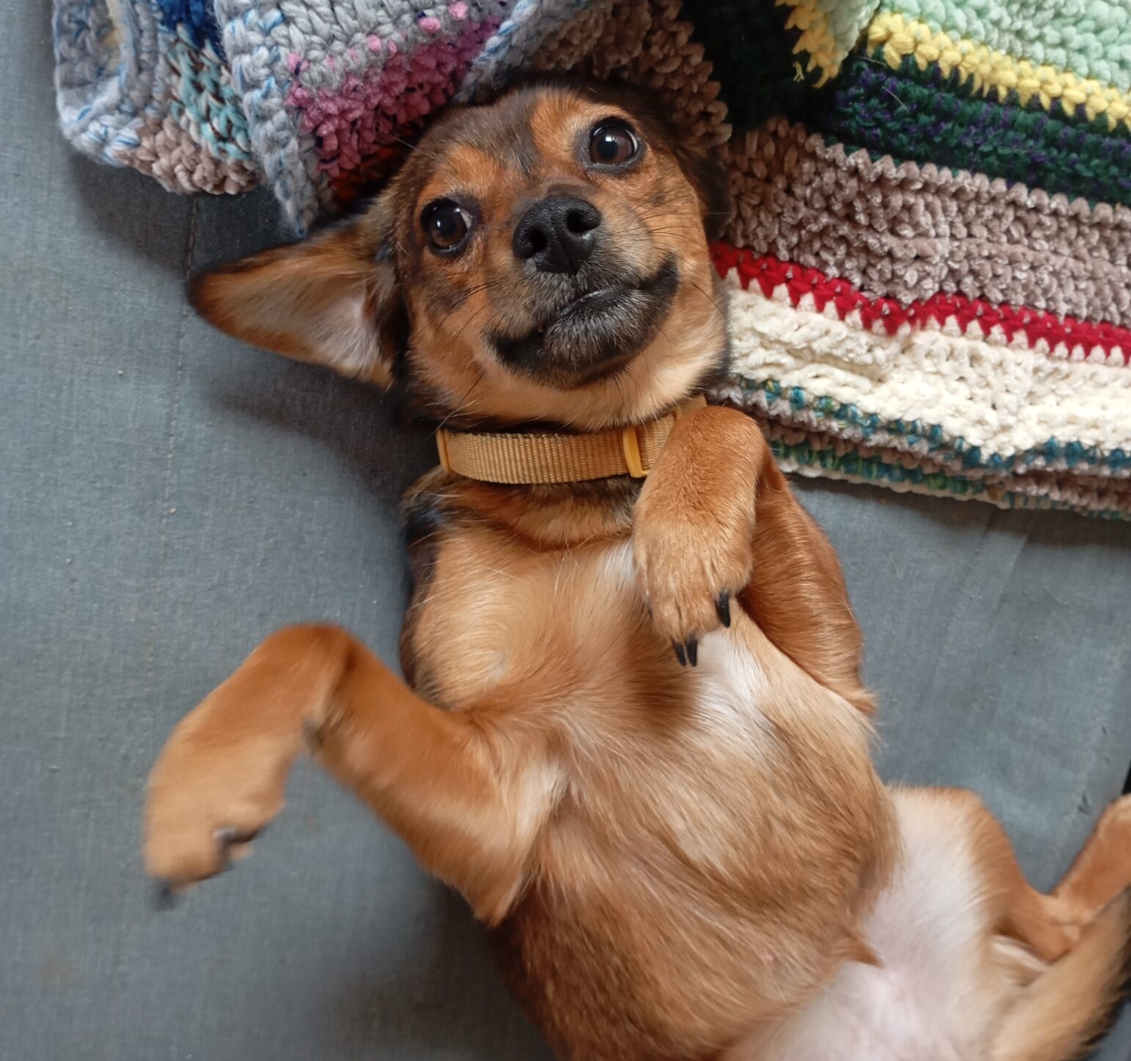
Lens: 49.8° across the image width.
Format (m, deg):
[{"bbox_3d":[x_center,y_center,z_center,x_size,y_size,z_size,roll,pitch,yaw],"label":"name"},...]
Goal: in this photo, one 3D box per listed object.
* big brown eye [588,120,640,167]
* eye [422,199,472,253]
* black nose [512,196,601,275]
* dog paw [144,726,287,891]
[{"bbox_3d":[0.019,-0.150,0.472,0.021,0.015,0.019,-26,107,0],"label":"big brown eye"},{"bbox_3d":[-0.046,-0.120,0.478,0.021,0.015,0.019,-23,105,11],"label":"eye"},{"bbox_3d":[-0.003,-0.103,0.423,0.031,0.022,0.025,-25,107,5],"label":"black nose"},{"bbox_3d":[-0.140,0.111,0.485,0.043,0.036,0.066,25,109,17],"label":"dog paw"}]

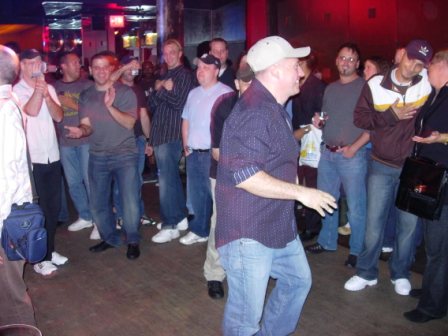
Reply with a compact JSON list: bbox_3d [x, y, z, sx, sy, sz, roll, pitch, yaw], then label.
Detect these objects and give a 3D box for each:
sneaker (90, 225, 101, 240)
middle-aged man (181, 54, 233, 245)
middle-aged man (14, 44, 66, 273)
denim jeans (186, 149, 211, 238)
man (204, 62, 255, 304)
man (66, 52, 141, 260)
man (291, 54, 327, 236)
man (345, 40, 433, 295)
[{"bbox_3d":[-1.230,0.599,4.780,0.110,0.120,0.290,-2,12,-8],"label":"sneaker"},{"bbox_3d":[-0.151,-0.167,4.508,0.510,1.730,0.340,5,13,24],"label":"middle-aged man"},{"bbox_3d":[-1.436,-0.048,3.870,0.470,1.750,0.430,-11,16,-42],"label":"middle-aged man"},{"bbox_3d":[-0.191,0.210,4.585,0.400,0.860,0.320,5,13,24],"label":"denim jeans"},{"bbox_3d":[0.101,0.071,3.440,0.540,1.690,0.360,-1,12,-6],"label":"man"},{"bbox_3d":[-1.012,-0.115,4.200,0.620,1.750,0.450,-1,12,-6],"label":"man"},{"bbox_3d":[0.784,-0.188,4.561,0.500,1.750,0.380,10,15,40],"label":"man"},{"bbox_3d":[1.175,0.010,3.514,0.620,1.780,0.420,2,12,11],"label":"man"}]

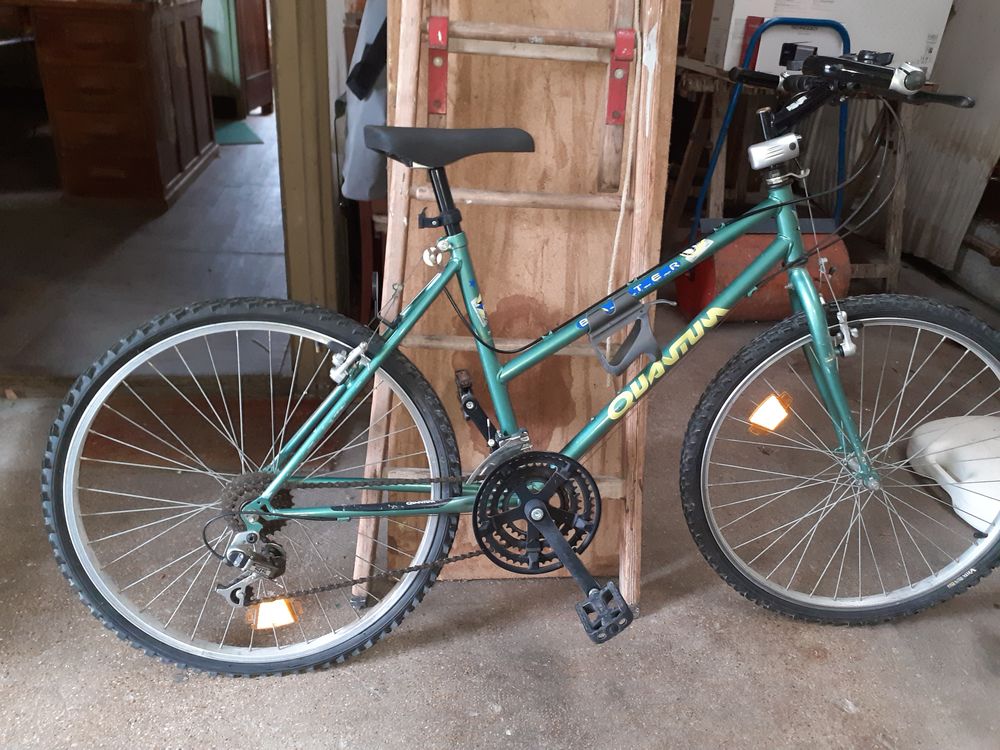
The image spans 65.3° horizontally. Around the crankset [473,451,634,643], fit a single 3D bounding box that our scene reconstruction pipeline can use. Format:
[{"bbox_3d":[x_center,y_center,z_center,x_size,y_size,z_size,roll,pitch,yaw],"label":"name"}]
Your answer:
[{"bbox_3d":[0.081,0.261,1.213,0.237,0.267,0.150,-1,14,-9],"label":"crankset"}]

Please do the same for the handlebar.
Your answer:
[{"bbox_3d":[0.497,-0.452,1.206,0.230,0.090,0.600,4,18,2],"label":"handlebar"}]

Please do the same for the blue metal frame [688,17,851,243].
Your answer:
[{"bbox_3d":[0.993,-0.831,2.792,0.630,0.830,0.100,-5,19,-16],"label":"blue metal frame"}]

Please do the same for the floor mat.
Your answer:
[{"bbox_3d":[-1.783,-1.520,4.867,0.480,0.015,0.770,-9,28,-23],"label":"floor mat"}]

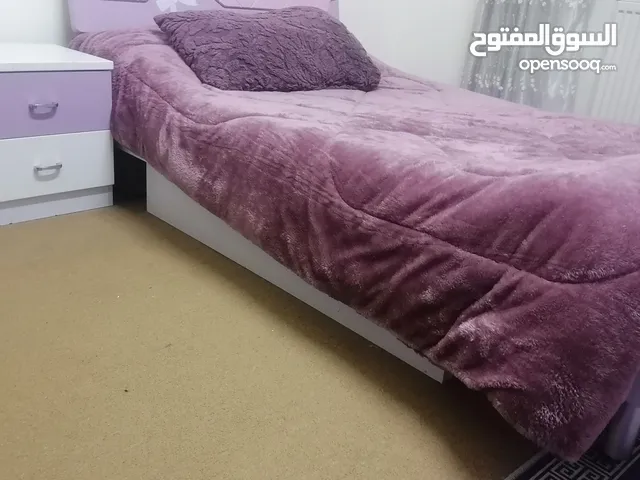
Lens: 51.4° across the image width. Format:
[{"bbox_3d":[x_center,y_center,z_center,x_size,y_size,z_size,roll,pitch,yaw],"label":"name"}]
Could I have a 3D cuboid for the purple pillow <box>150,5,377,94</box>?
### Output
[{"bbox_3d":[-0.148,-0.632,2.210,0.670,0.170,0.440,-10,54,-33],"label":"purple pillow"}]

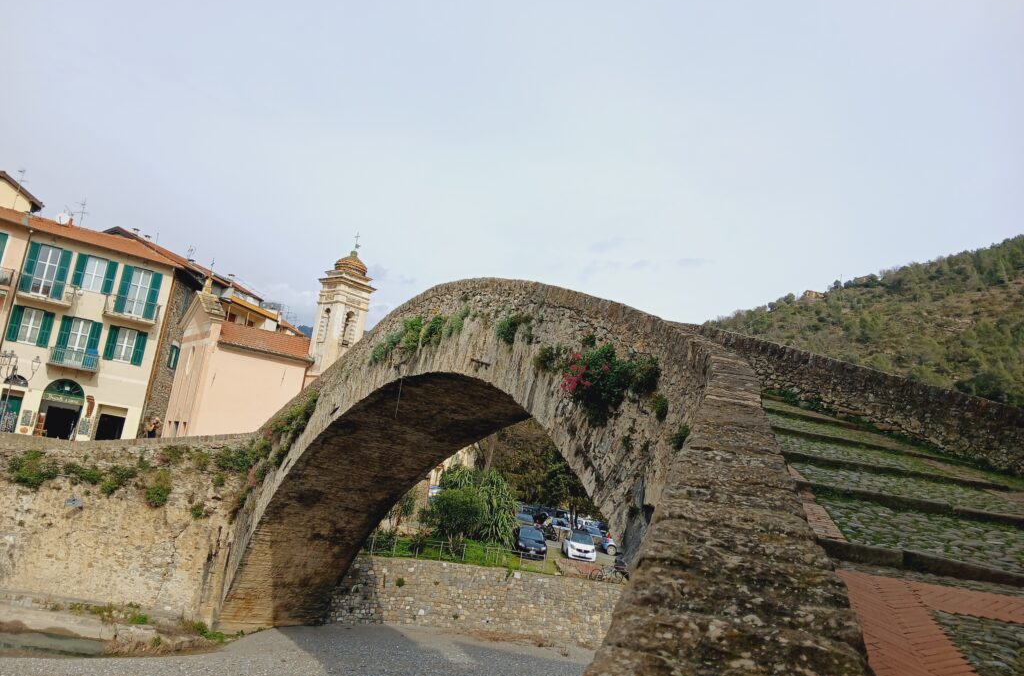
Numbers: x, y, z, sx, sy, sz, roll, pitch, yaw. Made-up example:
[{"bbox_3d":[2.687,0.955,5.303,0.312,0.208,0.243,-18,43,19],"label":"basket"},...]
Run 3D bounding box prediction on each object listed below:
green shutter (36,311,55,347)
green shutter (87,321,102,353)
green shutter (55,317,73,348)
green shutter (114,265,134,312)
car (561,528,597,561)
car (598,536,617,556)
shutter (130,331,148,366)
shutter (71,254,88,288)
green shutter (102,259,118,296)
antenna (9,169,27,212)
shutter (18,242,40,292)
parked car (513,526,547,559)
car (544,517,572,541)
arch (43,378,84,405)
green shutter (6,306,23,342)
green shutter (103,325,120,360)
[{"bbox_3d":[-22.890,-0.380,37.800,0.470,1.760,0.060,15,-14,-34],"label":"green shutter"},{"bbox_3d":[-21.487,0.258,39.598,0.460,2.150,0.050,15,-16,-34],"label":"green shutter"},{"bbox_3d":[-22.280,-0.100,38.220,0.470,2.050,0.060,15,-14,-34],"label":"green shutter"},{"bbox_3d":[-20.170,-2.540,40.030,0.470,2.500,0.060,15,-14,-34],"label":"green shutter"},{"bbox_3d":[4.033,12.461,46.300,1.670,1.560,2.720,7,-13,-5],"label":"car"},{"bbox_3d":[7.602,13.420,49.715,3.600,1.500,1.650,8,-11,-3],"label":"car"},{"bbox_3d":[-19.460,0.560,40.220,0.480,1.780,0.060,15,-14,-34],"label":"shutter"},{"bbox_3d":[-22.238,-3.448,39.593,0.460,1.767,0.050,15,-16,-34],"label":"shutter"},{"bbox_3d":[-20.710,-3.070,39.680,0.460,1.760,0.060,15,-14,-34],"label":"green shutter"},{"bbox_3d":[-26.759,-7.998,41.703,0.620,2.311,0.500,15,-16,-34],"label":"antenna"},{"bbox_3d":[-23.996,-3.516,38.294,0.460,2.568,0.050,15,-16,-34],"label":"shutter"},{"bbox_3d":[1.102,12.178,45.800,1.730,1.500,4.000,8,-13,-8],"label":"parked car"},{"bbox_3d":[3.428,13.747,55.500,1.750,1.500,4.100,7,-13,-6],"label":"car"},{"bbox_3d":[-22.190,2.620,38.020,1.880,1.170,0.250,15,-14,-34],"label":"arch"},{"bbox_3d":[-23.940,-0.690,37.060,0.460,1.760,0.060,15,-14,-34],"label":"green shutter"},{"bbox_3d":[-20.843,0.273,40.075,0.460,1.783,0.050,15,-16,-34],"label":"green shutter"}]

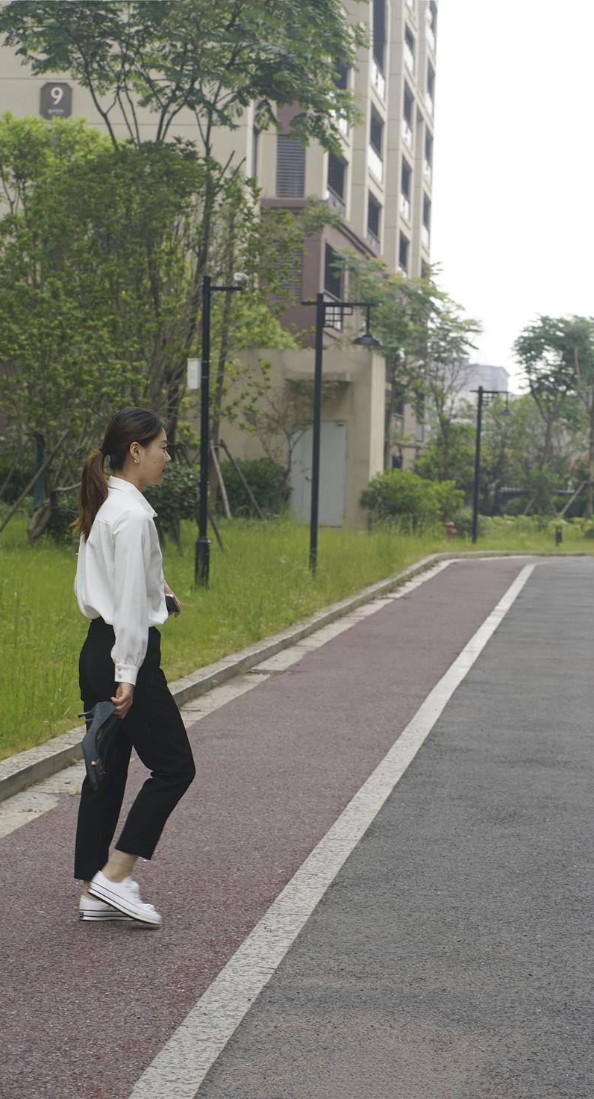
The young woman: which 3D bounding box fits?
[{"bbox_3d":[-0.511,0.369,8.200,0.400,1.620,0.450,1,2,-12],"label":"young woman"}]

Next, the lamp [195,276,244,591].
[{"bbox_3d":[-0.785,-1.214,26.500,0.470,3.200,0.170,2,2,13],"label":"lamp"}]

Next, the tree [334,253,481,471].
[{"bbox_3d":[2.404,-3.517,57.000,3.300,6.000,3.200,1,2,0],"label":"tree"}]

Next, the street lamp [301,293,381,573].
[{"bbox_3d":[0.481,-1.331,29.700,0.900,3.220,0.340,1,2,5],"label":"street lamp"}]

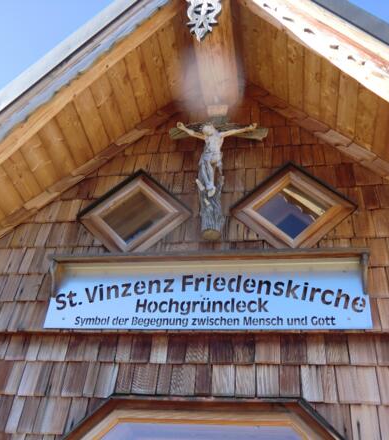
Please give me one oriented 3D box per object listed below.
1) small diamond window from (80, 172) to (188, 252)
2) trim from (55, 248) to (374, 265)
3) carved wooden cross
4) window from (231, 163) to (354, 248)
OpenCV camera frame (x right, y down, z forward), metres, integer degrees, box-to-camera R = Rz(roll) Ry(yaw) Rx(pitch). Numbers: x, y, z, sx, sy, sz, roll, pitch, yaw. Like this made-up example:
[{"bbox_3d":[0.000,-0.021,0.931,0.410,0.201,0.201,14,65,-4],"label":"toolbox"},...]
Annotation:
[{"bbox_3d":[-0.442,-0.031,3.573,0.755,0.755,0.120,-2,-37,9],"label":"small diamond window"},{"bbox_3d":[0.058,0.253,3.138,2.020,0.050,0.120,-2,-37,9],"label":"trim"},{"bbox_3d":[0.150,-0.396,3.548,0.770,1.130,0.230,-2,-37,9],"label":"carved wooden cross"},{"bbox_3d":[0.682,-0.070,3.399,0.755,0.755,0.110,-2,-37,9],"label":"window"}]

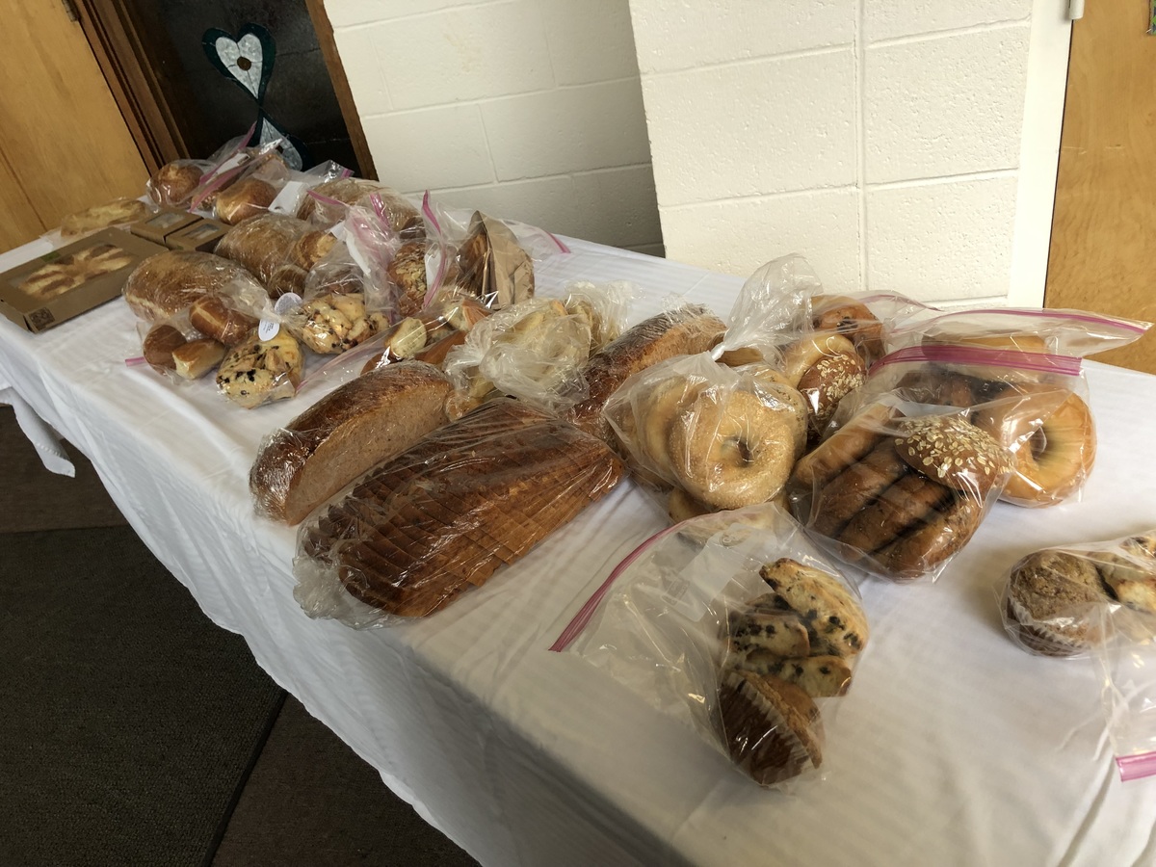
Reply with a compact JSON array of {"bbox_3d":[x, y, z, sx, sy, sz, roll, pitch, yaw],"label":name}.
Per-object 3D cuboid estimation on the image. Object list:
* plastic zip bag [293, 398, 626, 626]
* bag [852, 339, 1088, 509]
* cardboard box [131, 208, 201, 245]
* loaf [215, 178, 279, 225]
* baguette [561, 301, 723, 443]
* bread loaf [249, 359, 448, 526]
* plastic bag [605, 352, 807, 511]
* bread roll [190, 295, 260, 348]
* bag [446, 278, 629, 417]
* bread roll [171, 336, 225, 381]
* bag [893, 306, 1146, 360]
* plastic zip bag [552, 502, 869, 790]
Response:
[{"bbox_3d":[-0.139,0.059,1.024,0.325,0.100,0.195,-31,38,-24],"label":"plastic zip bag"},{"bbox_3d":[0.412,-0.043,0.978,0.250,0.115,0.190,14,43,33],"label":"bag"},{"bbox_3d":[-0.869,-0.427,2.000,0.158,0.050,0.097,20,46,38],"label":"cardboard box"},{"bbox_3d":[-0.698,-0.482,1.982,0.150,0.095,0.120,-17,35,-7],"label":"loaf"},{"bbox_3d":[0.073,-0.077,1.159,0.280,0.090,0.115,-35,40,-29],"label":"baguette"},{"bbox_3d":[-0.296,-0.015,1.182,0.275,0.100,0.130,-35,40,-29],"label":"bread loaf"},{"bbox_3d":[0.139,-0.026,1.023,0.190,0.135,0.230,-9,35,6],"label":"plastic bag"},{"bbox_3d":[-0.551,-0.178,1.456,0.115,0.062,0.095,14,43,33],"label":"bread roll"},{"bbox_3d":[-0.048,-0.140,1.269,0.200,0.110,0.280,23,48,41],"label":"bag"},{"bbox_3d":[-0.591,-0.117,1.457,0.088,0.052,0.058,-9,35,6],"label":"bread roll"},{"bbox_3d":[0.473,-0.080,1.030,0.265,0.095,0.190,7,39,26],"label":"bag"},{"bbox_3d":[0.135,0.147,0.824,0.245,0.085,0.245,-34,40,-28],"label":"plastic zip bag"}]

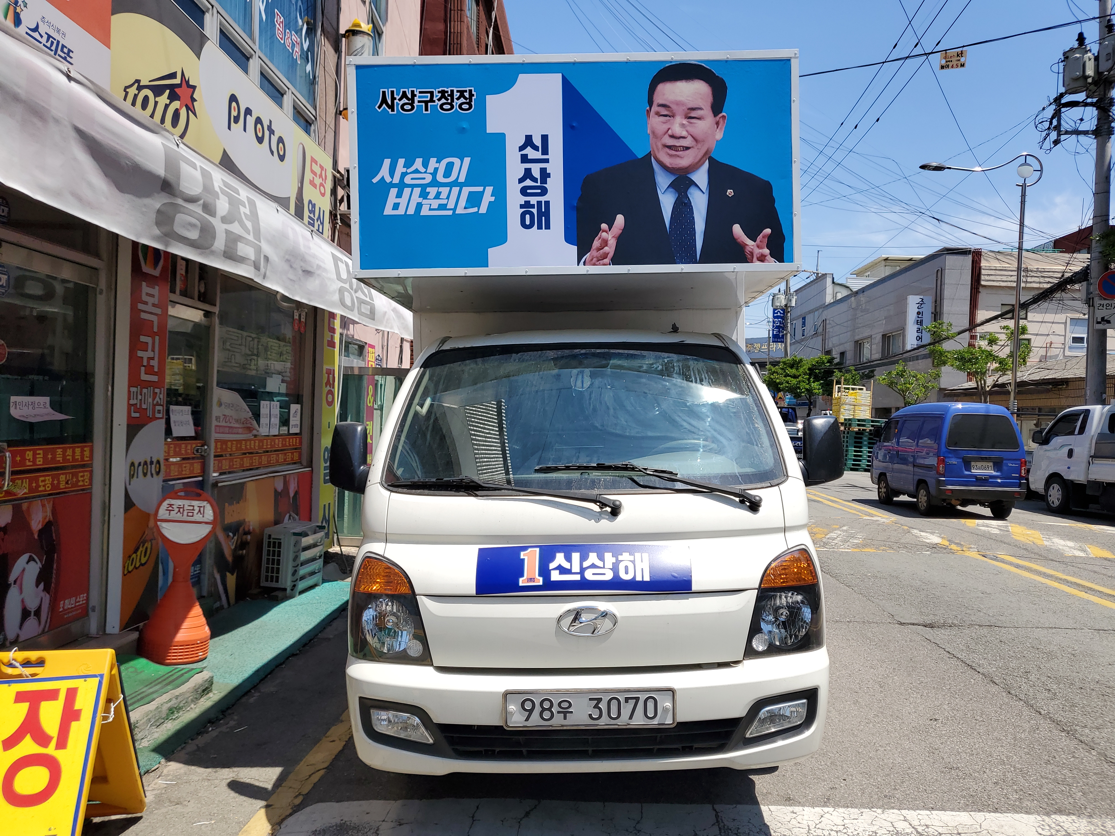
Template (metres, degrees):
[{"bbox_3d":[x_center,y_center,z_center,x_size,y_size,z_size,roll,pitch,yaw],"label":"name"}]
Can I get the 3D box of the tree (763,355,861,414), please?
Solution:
[{"bbox_3d":[12.800,-0.840,42.600,4.600,4.700,4.500,2,0,3],"label":"tree"}]

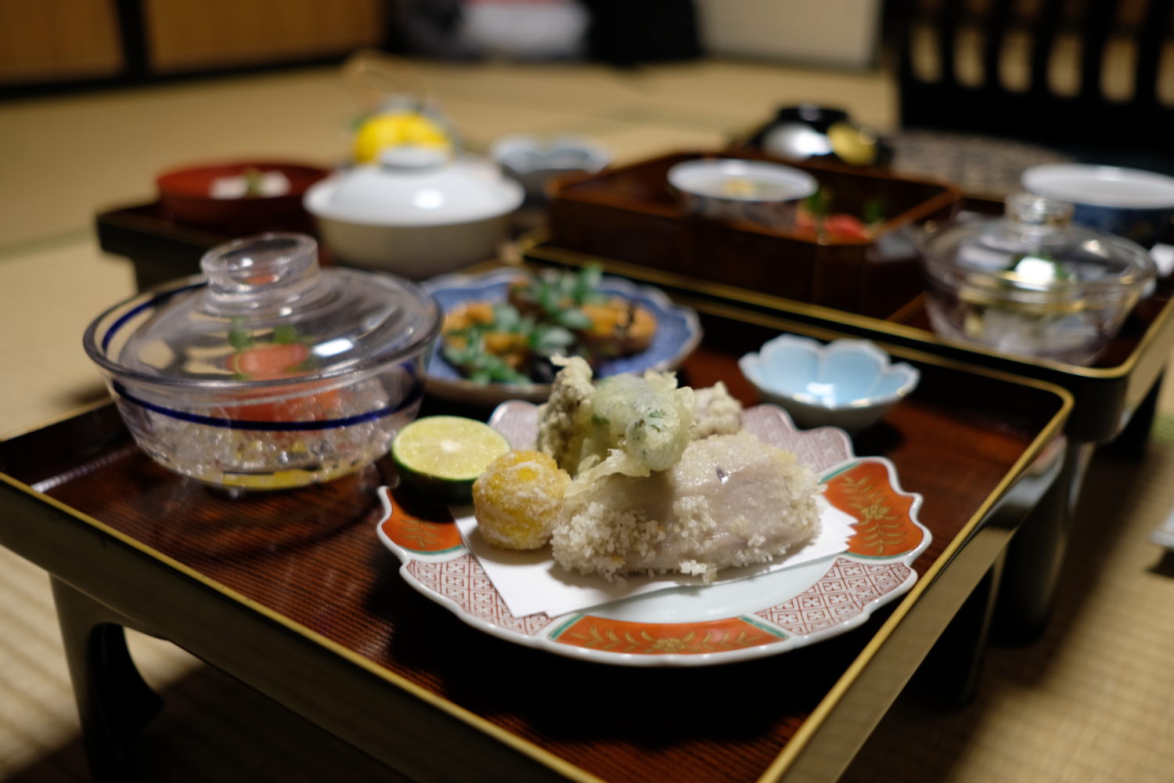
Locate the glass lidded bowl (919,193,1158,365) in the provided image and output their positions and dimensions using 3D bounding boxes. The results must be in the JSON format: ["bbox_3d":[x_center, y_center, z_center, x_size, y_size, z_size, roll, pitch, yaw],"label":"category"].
[{"bbox_3d":[0.255,-0.066,0.660,0.130,0.091,0.130,0,24,0],"label":"glass lidded bowl"}]

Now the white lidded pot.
[{"bbox_3d":[-0.117,-0.121,0.788,0.149,0.084,0.149,0,24,0],"label":"white lidded pot"}]

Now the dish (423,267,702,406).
[{"bbox_3d":[-0.031,-0.024,0.633,0.180,0.033,0.180,0,24,0],"label":"dish"}]

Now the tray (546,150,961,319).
[{"bbox_3d":[0.118,-0.110,0.796,0.234,0.061,0.196,16,28,32],"label":"tray"}]

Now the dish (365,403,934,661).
[{"bbox_3d":[0.025,0.056,0.455,0.213,0.030,0.213,0,24,0],"label":"dish"}]

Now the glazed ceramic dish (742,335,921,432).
[{"bbox_3d":[0.119,0.002,0.572,0.091,0.036,0.091,0,24,0],"label":"glazed ceramic dish"}]

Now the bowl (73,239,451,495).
[{"bbox_3d":[-0.148,-0.021,0.542,0.163,0.098,0.163,0,24,0],"label":"bowl"}]

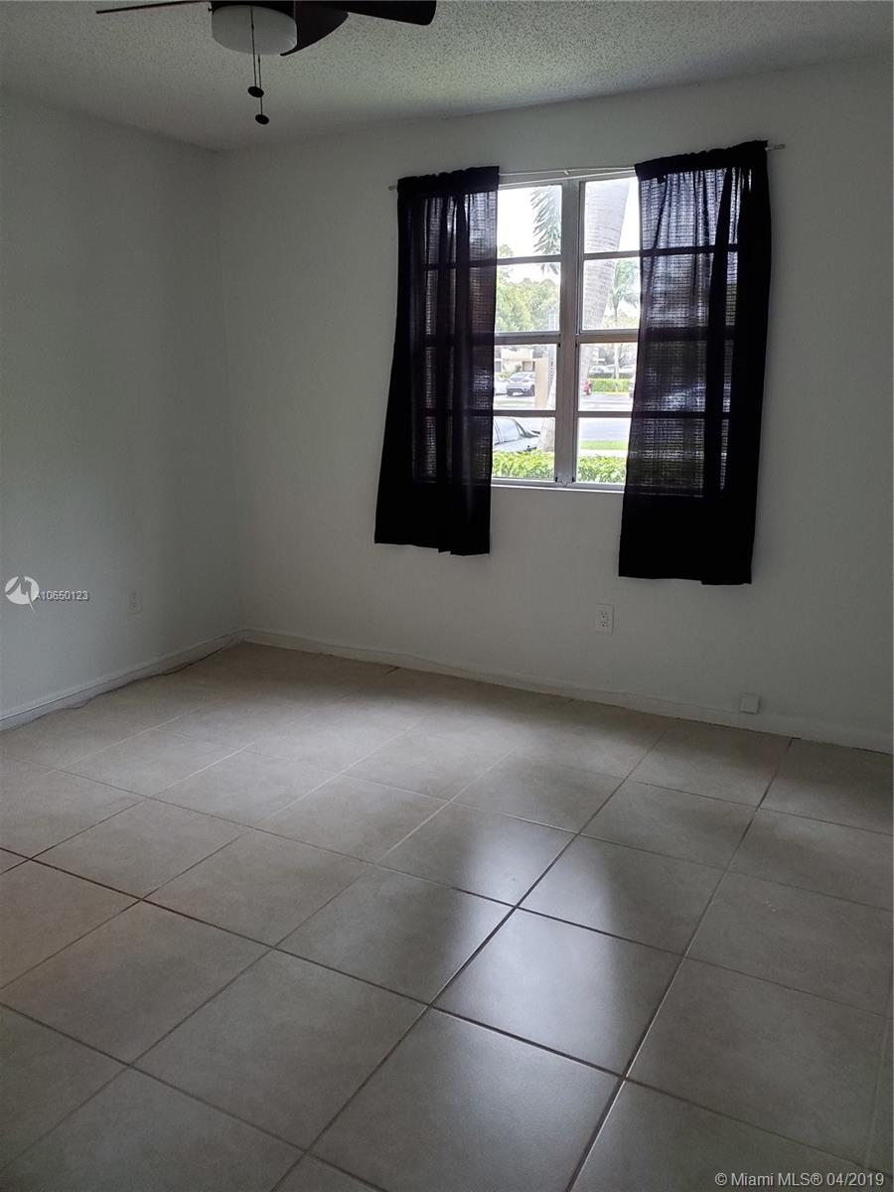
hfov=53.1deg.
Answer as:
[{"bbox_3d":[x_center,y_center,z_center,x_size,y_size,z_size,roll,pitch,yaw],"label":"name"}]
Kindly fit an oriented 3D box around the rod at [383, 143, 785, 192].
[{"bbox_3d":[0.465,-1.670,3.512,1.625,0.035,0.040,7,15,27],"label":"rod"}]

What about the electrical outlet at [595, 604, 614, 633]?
[{"bbox_3d":[0.676,0.099,3.856,0.076,0.122,0.010,7,15,27],"label":"electrical outlet"}]

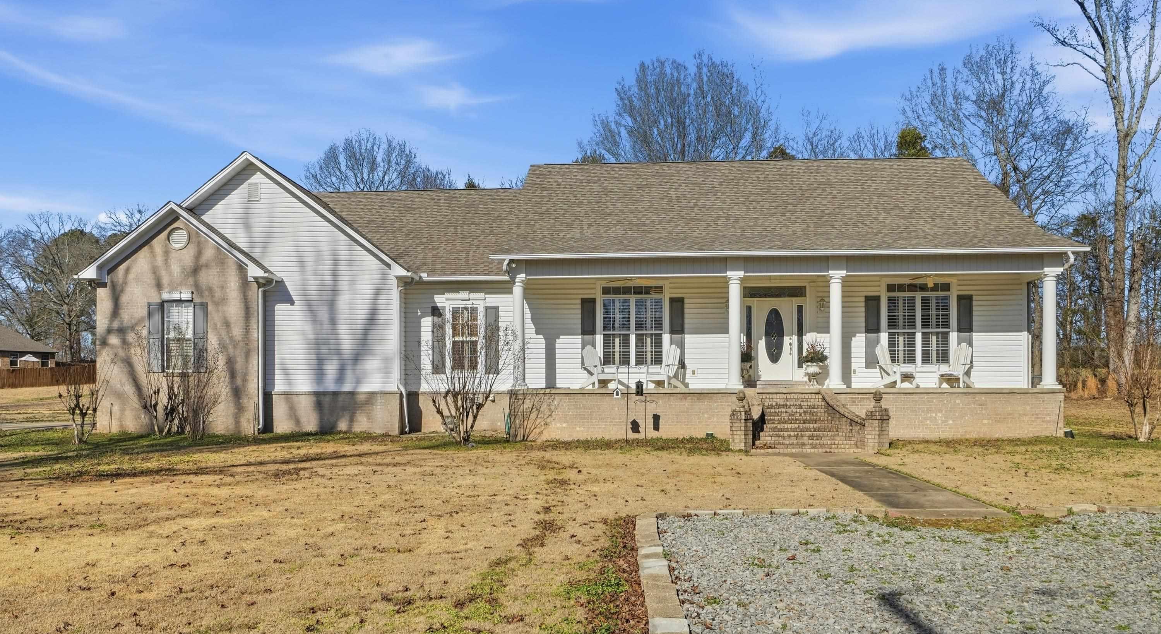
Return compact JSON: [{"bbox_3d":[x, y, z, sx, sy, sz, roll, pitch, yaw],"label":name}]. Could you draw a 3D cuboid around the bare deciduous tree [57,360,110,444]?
[{"bbox_3d":[-10.485,1.812,18.400,1.150,1.800,1.100,0,-3,4],"label":"bare deciduous tree"}]

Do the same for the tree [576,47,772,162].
[{"bbox_3d":[5.652,-5.315,50.000,11.500,20.500,11.000,0,-3,4],"label":"tree"}]

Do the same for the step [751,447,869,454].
[{"bbox_3d":[4.243,2.467,16.100,2.150,0.140,0.400,0,-3,4],"label":"step"}]

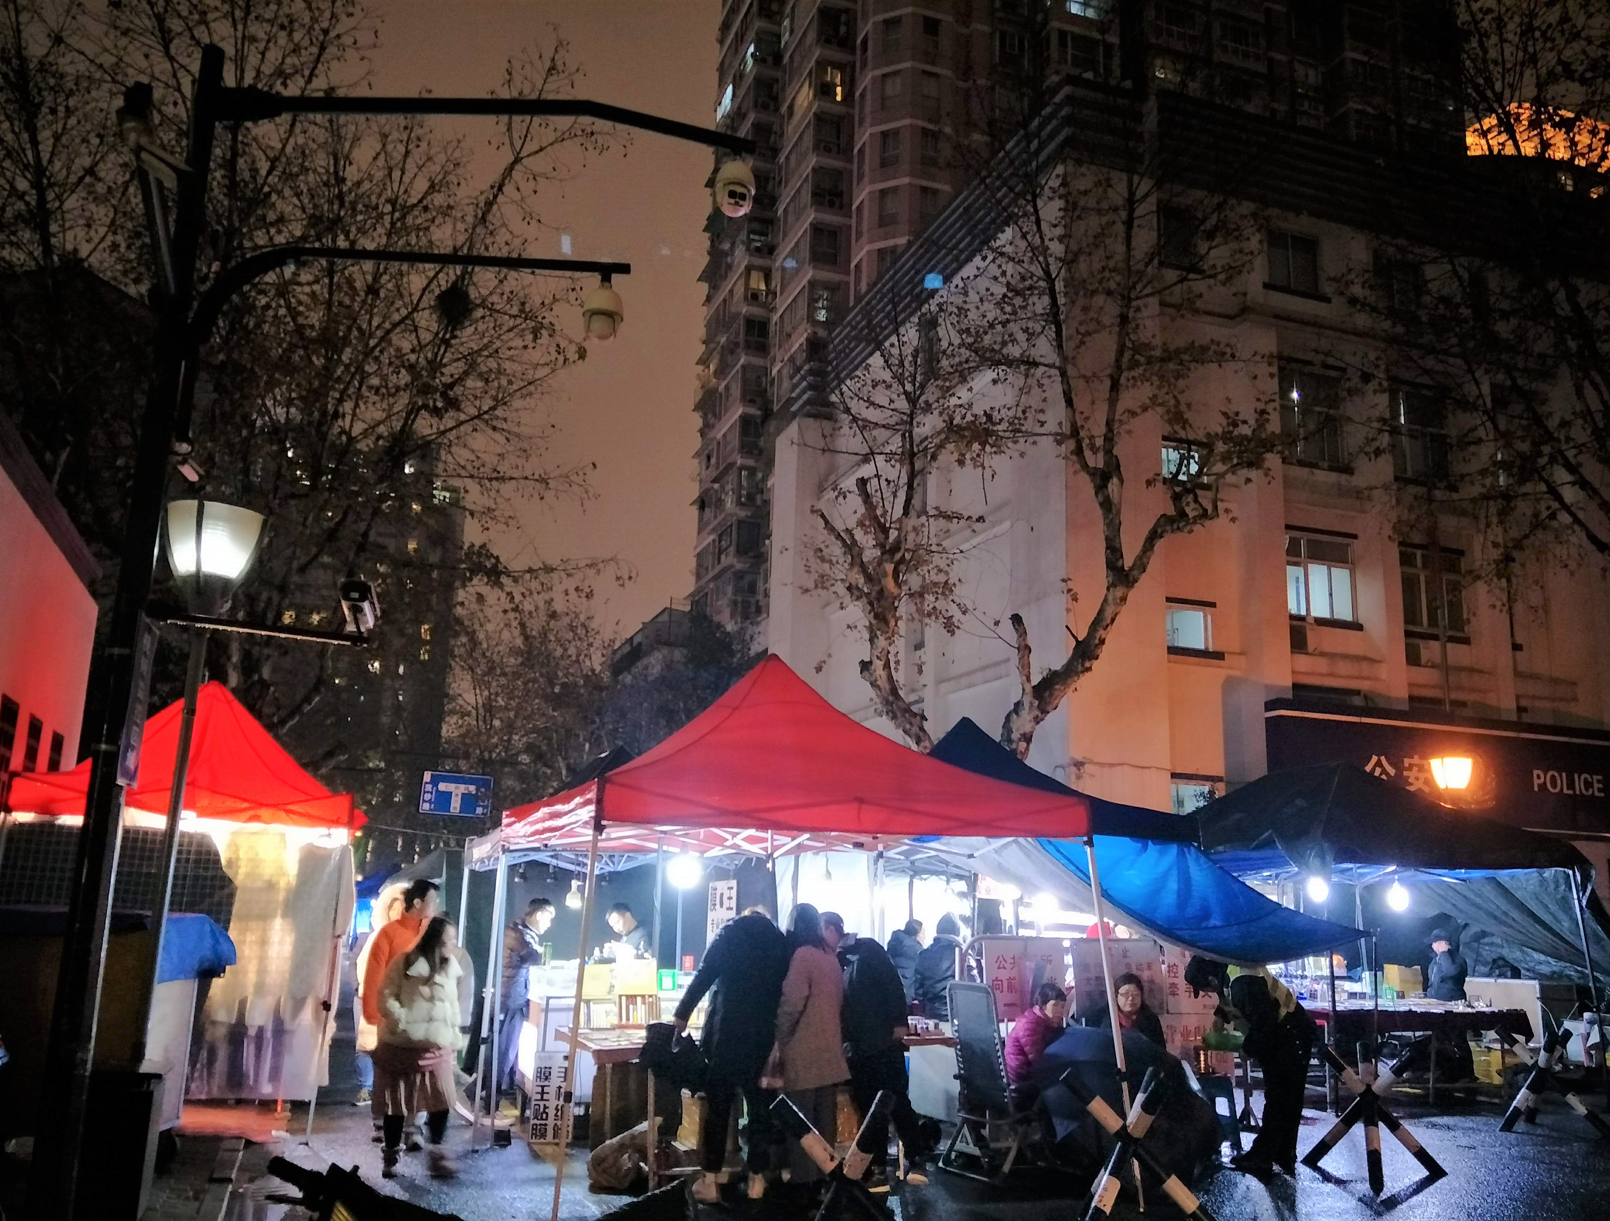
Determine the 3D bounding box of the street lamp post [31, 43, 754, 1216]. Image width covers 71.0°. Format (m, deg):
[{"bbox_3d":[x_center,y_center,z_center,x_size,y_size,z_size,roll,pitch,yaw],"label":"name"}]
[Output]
[{"bbox_3d":[-2.194,-0.134,5.892,3.600,6.250,0.600,2,-13,0],"label":"street lamp post"}]

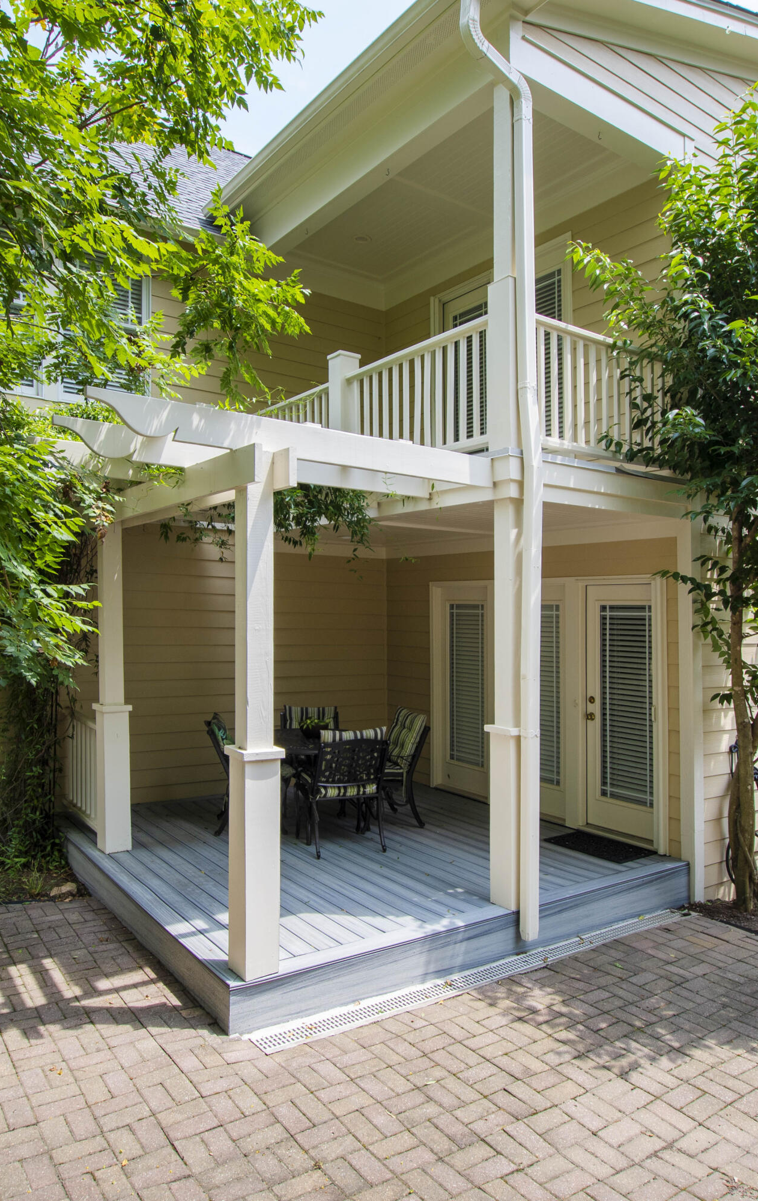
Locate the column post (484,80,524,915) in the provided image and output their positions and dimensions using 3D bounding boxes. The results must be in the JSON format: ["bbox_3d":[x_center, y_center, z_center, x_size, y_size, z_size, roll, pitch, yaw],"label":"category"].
[{"bbox_3d":[0.860,-0.705,4.876,0.200,5.300,0.200,2,-2,-35],"label":"column post"}]

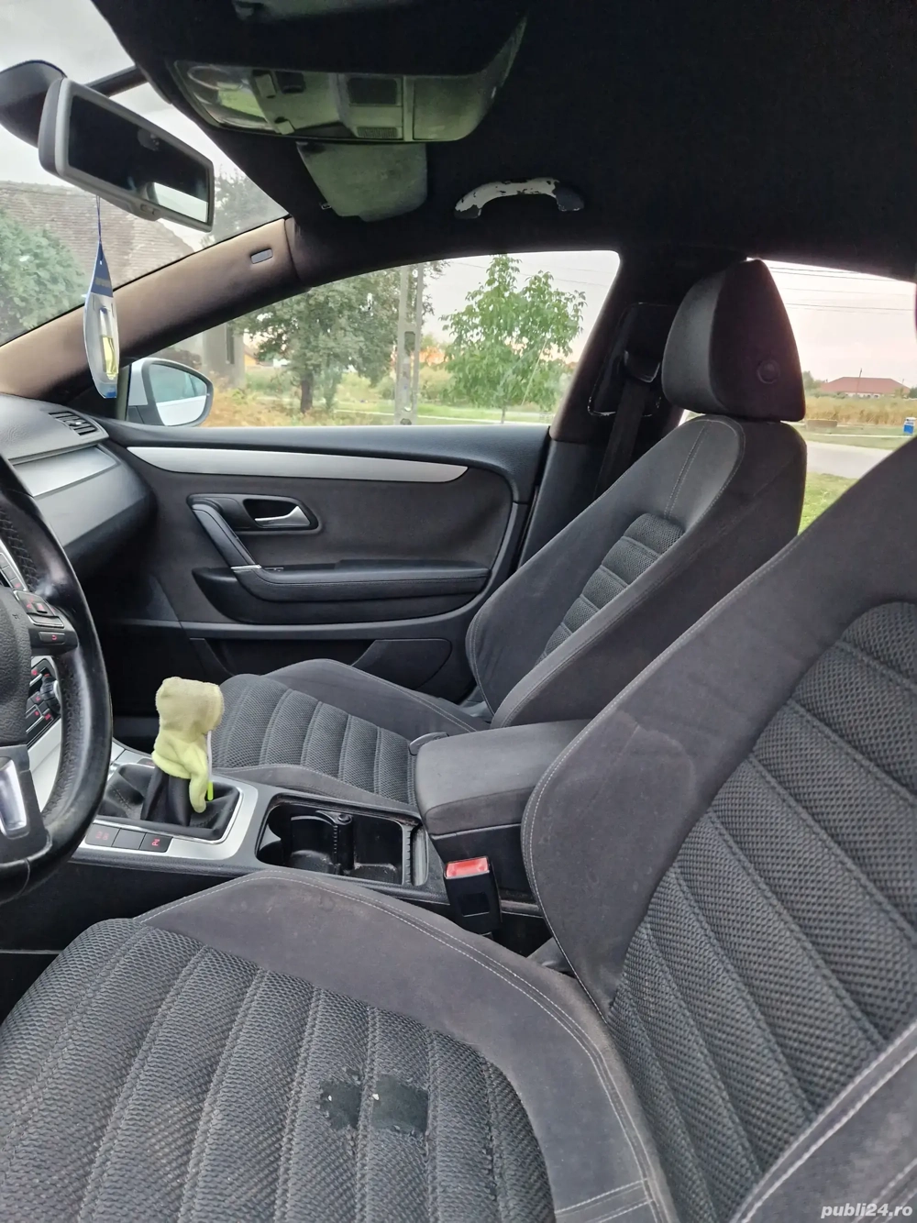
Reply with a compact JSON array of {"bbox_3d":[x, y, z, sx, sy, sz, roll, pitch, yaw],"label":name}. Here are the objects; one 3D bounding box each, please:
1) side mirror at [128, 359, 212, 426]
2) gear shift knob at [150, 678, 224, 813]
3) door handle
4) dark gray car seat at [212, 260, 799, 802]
[{"bbox_3d":[-0.642,-0.477,1.764,0.130,0.155,0.210,10,18,22],"label":"side mirror"},{"bbox_3d":[-0.329,0.164,0.983,0.078,0.160,0.075,6,16,-6],"label":"gear shift knob"},{"bbox_3d":[-0.349,-0.187,1.614,0.112,0.045,0.032,2,16,-4],"label":"door handle"},{"bbox_3d":[0.036,-0.028,1.338,0.900,1.040,0.540,2,16,-4],"label":"dark gray car seat"}]

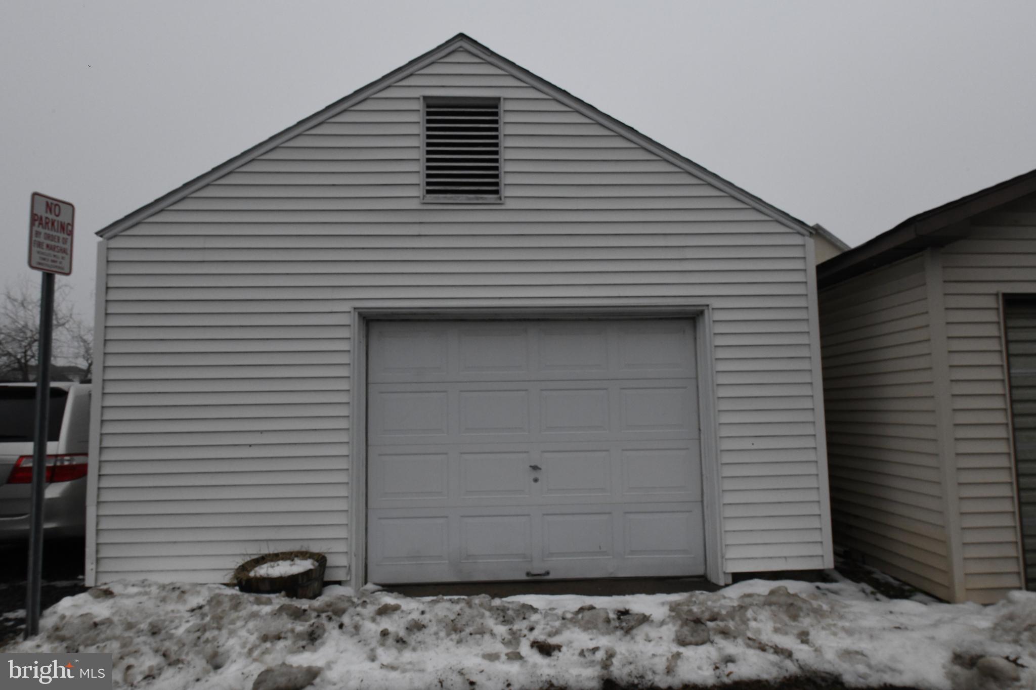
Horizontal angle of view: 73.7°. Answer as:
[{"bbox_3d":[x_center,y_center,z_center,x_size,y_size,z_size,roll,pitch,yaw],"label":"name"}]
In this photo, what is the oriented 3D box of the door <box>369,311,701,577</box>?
[{"bbox_3d":[0.147,0.844,5.694,2.740,2.130,0.050,-1,-5,-3],"label":"door"}]

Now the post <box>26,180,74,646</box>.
[{"bbox_3d":[-2.830,0.417,4.092,0.060,2.630,0.305,-2,-5,11],"label":"post"}]

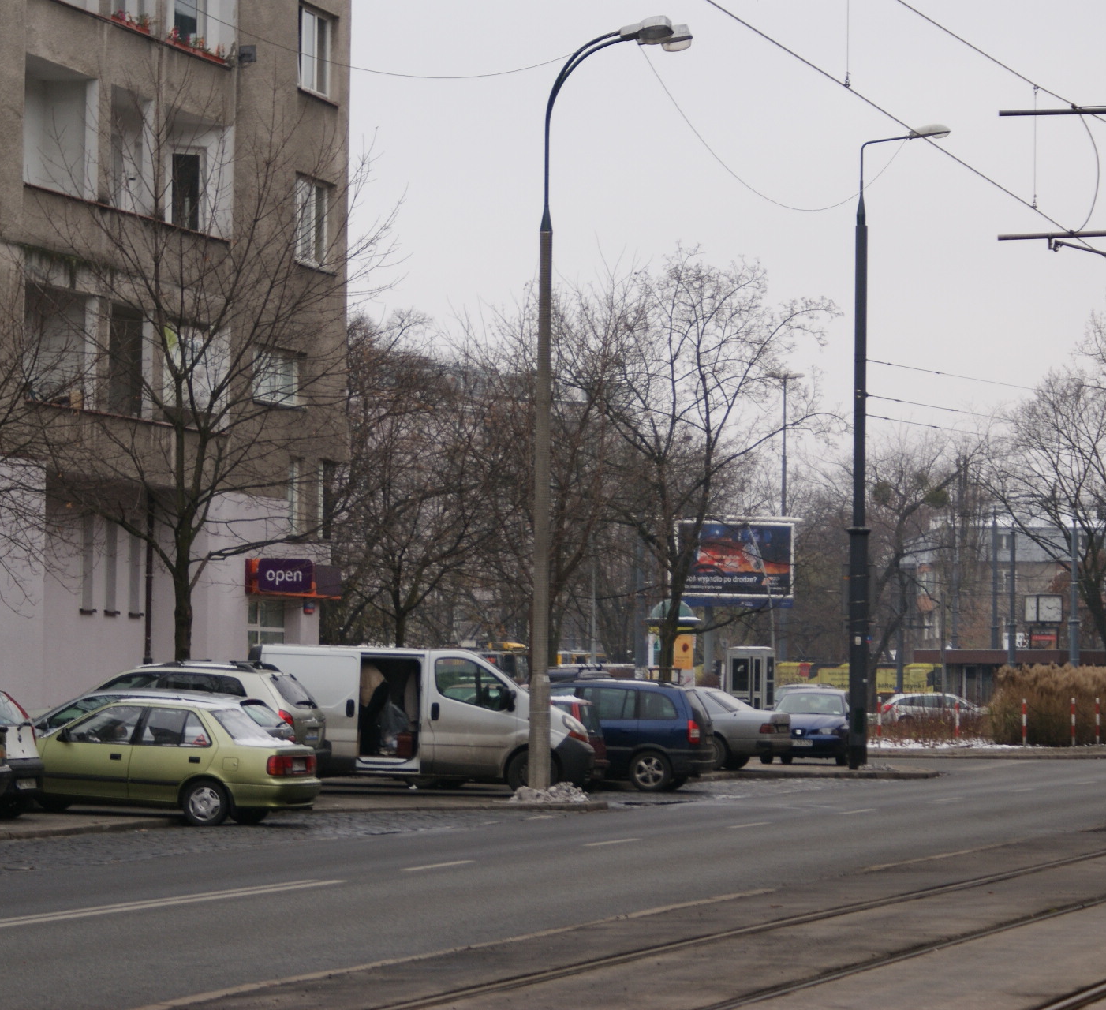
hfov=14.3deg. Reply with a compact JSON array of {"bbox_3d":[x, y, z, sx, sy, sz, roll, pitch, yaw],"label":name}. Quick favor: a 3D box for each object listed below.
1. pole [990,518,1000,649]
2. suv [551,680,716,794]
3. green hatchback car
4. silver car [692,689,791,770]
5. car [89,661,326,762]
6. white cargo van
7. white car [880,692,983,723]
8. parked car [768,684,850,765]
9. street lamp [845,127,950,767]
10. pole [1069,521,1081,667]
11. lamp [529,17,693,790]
[{"bbox_3d":[19.020,4.875,190.000,0.310,8.932,0.310,1,-2,0],"label":"pole"},{"bbox_3d":[0.135,3.481,67.200,4.320,1.670,1.742,1,-2,13],"label":"suv"},{"bbox_3d":[-4.832,2.906,50.600,4.090,1.380,1.590,2,-2,16],"label":"green hatchback car"},{"bbox_3d":[1.887,3.960,78.398,4.660,1.420,1.740,0,-2,17],"label":"silver car"},{"bbox_3d":[-5.180,2.841,56.335,4.450,1.700,1.820,0,-2,17],"label":"car"},{"bbox_3d":[-1.811,3.012,62.489,4.800,1.960,1.920,1,-2,0],"label":"white cargo van"},{"bbox_3d":[13.172,7.056,147.971,4.300,1.470,1.760,1,-2,3],"label":"white car"},{"bbox_3d":[5.023,4.234,84.449,1.690,1.440,3.970,0,-2,13],"label":"parked car"},{"bbox_3d":[6.304,-1.049,80.228,1.800,11.710,0.380,0,-2,17],"label":"street lamp"},{"bbox_3d":[19.020,4.271,161.000,0.330,7.763,0.330,1,-2,0],"label":"pole"},{"bbox_3d":[0.745,-1.336,59.750,2.050,10.520,1.050,0,-2,17],"label":"lamp"}]

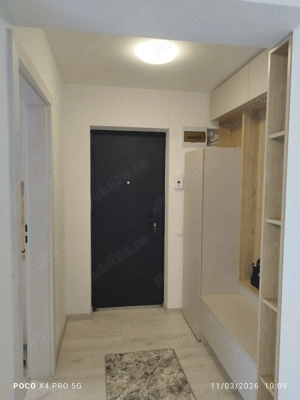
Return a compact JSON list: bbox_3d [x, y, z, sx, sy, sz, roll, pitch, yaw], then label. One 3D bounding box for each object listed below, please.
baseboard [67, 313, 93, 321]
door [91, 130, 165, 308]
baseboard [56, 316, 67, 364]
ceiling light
[{"bbox_3d":[-0.757,1.278,3.003,0.261,0.060,0.015,0,4,-10],"label":"baseboard"},{"bbox_3d":[-0.247,0.251,3.225,0.838,2.043,0.070,0,4,-10],"label":"door"},{"bbox_3d":[-0.813,1.308,2.595,0.015,0.060,0.799,0,4,-10],"label":"baseboard"},{"bbox_3d":[0.049,-1.074,2.072,0.330,0.090,0.330,0,4,0],"label":"ceiling light"}]

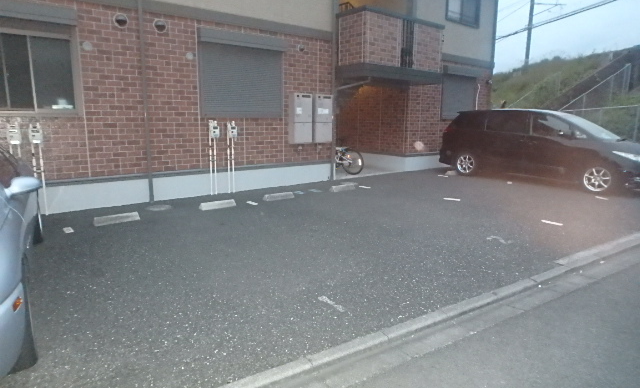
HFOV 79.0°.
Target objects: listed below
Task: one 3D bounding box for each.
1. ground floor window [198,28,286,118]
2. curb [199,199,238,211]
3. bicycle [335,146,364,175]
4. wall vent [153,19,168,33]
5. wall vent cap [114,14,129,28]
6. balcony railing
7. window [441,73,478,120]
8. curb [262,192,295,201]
[{"bbox_3d":[-1.390,-2.192,7.287,1.776,1.514,0.140,-8,13,-37],"label":"ground floor window"},{"bbox_3d":[-1.614,0.161,6.182,0.580,0.110,0.140,-8,13,-37],"label":"curb"},{"bbox_3d":[0.478,-1.034,10.058,1.650,0.980,0.550,9,13,38],"label":"bicycle"},{"bbox_3d":[-2.565,-2.712,6.277,0.188,0.194,0.090,-8,13,-37],"label":"wall vent"},{"bbox_3d":[-3.020,-2.646,5.934,0.188,0.194,0.090,-8,13,-37],"label":"wall vent cap"},{"bbox_3d":[1.699,-3.298,9.041,2.740,1.394,0.804,-8,13,-37],"label":"balcony railing"},{"bbox_3d":[4.139,-2.854,11.516,1.715,1.306,0.090,-8,13,-37],"label":"window"},{"bbox_3d":[-0.725,0.031,6.860,0.576,0.110,0.140,-8,13,-37],"label":"curb"}]

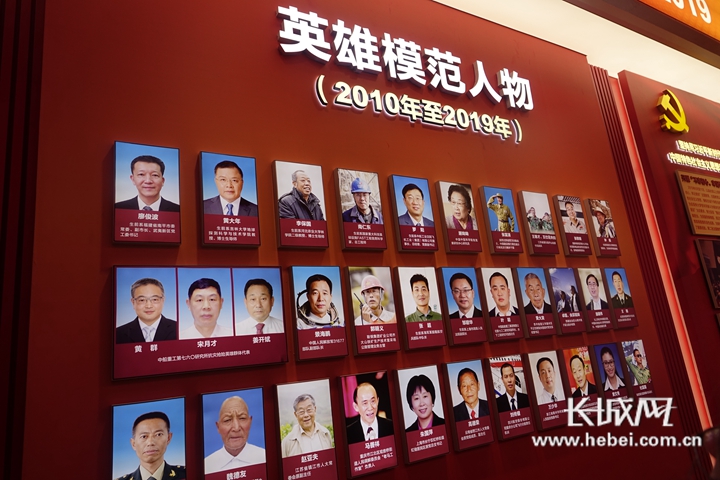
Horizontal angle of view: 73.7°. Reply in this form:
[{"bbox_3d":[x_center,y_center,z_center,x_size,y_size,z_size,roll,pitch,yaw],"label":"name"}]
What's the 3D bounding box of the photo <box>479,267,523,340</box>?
[{"bbox_3d":[0.969,0.436,3.292,0.286,0.490,0.036,2,-16,-30],"label":"photo"}]

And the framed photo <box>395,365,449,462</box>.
[{"bbox_3d":[0.330,0.929,2.604,0.273,0.460,0.039,2,-15,-30],"label":"framed photo"}]

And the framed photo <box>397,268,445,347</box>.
[{"bbox_3d":[0.345,0.387,2.772,0.273,0.460,0.039,2,-15,-30],"label":"framed photo"}]

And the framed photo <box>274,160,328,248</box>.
[{"bbox_3d":[-0.333,-0.194,2.711,0.286,0.490,0.036,2,-16,-30],"label":"framed photo"}]

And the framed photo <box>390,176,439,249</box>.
[{"bbox_3d":[0.323,-0.158,2.919,0.273,0.460,0.039,2,-15,-30],"label":"framed photo"}]

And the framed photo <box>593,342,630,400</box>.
[{"bbox_3d":[1.797,0.986,3.449,0.273,0.460,0.039,2,-15,-30],"label":"framed photo"}]

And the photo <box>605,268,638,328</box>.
[{"bbox_3d":[2.154,0.482,3.981,0.286,0.490,0.036,2,-16,-30],"label":"photo"}]

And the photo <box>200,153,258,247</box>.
[{"bbox_3d":[-0.800,-0.244,2.967,0.339,0.580,0.048,2,-16,-30],"label":"photo"}]

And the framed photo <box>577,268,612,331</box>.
[{"bbox_3d":[1.858,0.471,3.809,0.286,0.490,0.036,2,-16,-30],"label":"framed photo"}]

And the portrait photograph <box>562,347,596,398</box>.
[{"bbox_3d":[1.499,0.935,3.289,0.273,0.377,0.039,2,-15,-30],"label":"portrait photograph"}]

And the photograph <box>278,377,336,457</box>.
[{"bbox_3d":[-0.327,1.053,2.856,0.339,0.400,0.048,2,-16,-30],"label":"photograph"}]

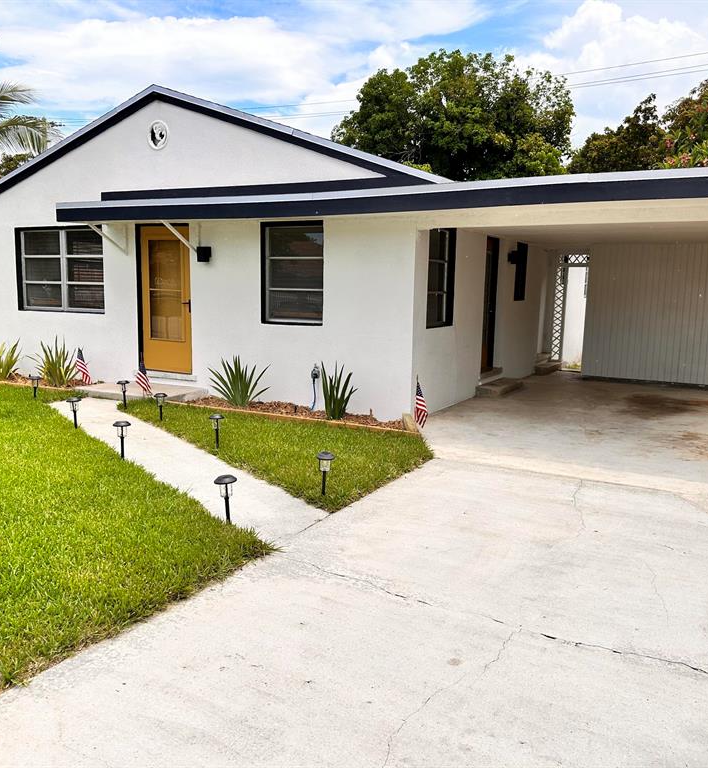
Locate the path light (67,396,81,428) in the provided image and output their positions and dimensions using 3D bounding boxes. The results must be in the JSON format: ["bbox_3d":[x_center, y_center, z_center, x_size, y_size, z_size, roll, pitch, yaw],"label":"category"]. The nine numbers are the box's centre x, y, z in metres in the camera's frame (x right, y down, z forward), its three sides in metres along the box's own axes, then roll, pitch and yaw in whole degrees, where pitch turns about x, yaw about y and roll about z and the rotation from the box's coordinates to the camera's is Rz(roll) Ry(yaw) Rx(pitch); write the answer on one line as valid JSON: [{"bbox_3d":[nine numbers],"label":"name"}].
[{"bbox_3d":[-2.885,0.301,7.346,0.148,0.333,0.148,-2,8,-22],"label":"path light"}]

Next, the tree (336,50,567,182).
[{"bbox_3d":[3.459,-6.493,24.681,8.200,9.500,7.800,5,9,26],"label":"tree"}]

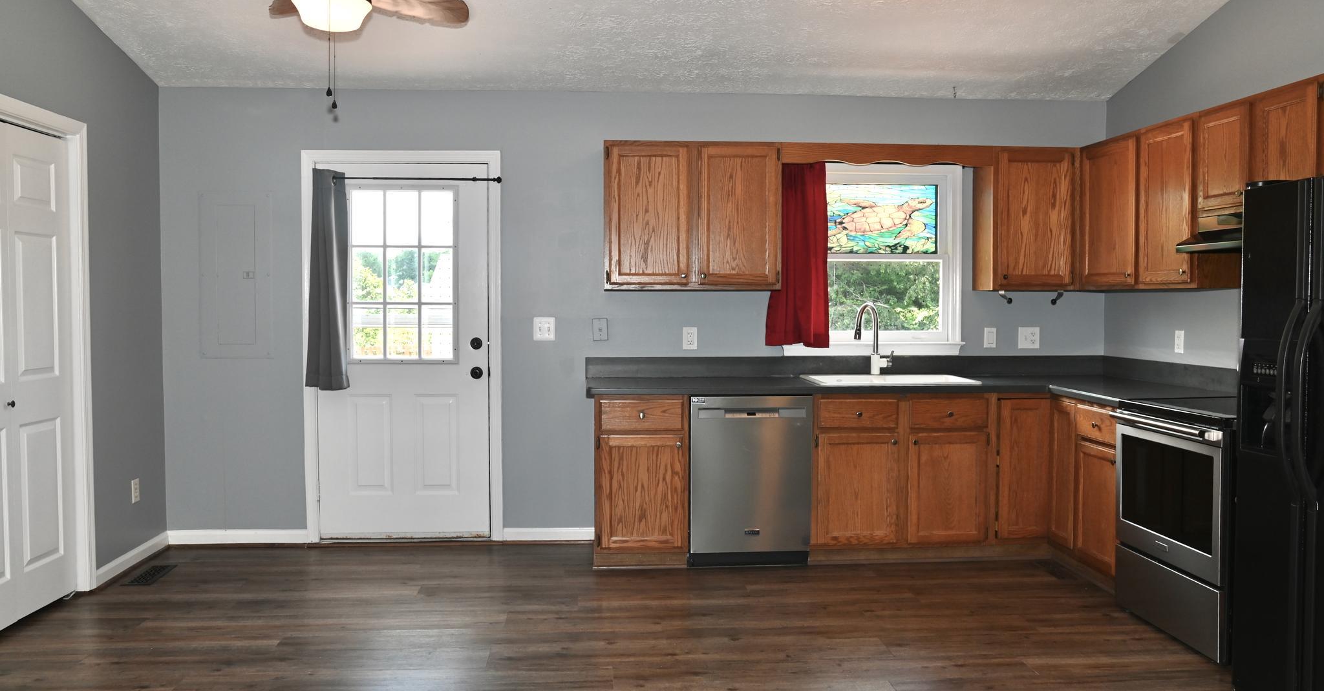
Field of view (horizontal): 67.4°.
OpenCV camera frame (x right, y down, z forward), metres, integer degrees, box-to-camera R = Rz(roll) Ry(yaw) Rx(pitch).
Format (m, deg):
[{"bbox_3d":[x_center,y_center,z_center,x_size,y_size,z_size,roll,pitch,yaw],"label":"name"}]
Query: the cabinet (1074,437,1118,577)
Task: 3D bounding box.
[{"bbox_3d":[2.301,0.733,4.622,0.600,0.563,0.430,0,2,-5],"label":"cabinet"}]

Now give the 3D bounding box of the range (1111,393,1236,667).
[{"bbox_3d":[2.310,0.704,3.996,0.664,0.910,0.755,0,3,-4],"label":"range"}]

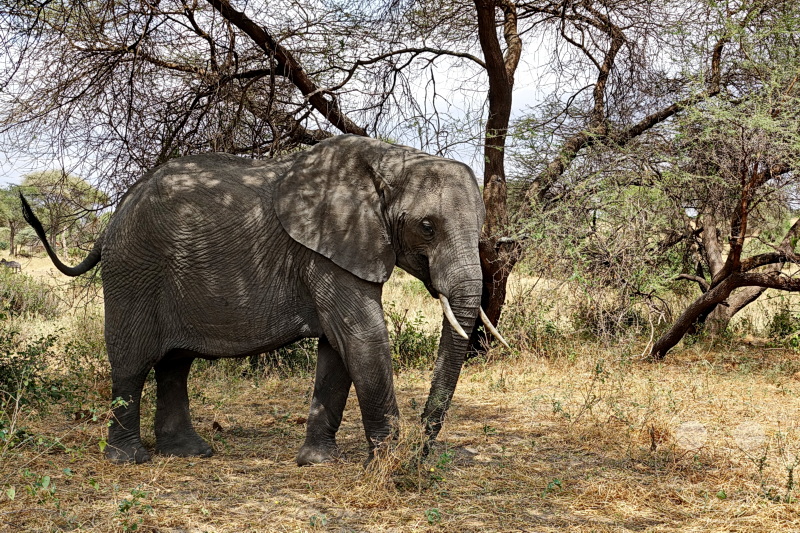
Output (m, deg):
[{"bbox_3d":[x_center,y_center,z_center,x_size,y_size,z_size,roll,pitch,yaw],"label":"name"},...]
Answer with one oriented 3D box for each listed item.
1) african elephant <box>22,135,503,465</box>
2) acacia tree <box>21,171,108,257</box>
[{"bbox_3d":[-1.130,0.270,7.300,4.000,2.650,1.250,0,1,11],"label":"african elephant"},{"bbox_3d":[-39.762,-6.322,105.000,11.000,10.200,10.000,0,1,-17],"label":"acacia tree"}]

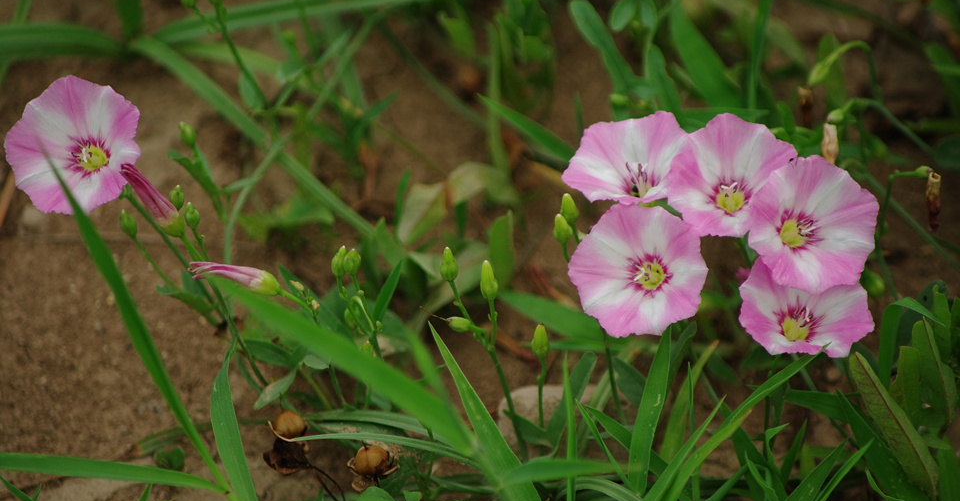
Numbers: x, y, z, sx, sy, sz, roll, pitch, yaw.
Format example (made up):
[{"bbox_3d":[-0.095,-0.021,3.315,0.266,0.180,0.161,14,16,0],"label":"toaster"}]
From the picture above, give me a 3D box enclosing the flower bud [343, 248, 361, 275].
[{"bbox_3d":[-0.023,0.002,1.120,0.003,0.005,0.003,7,23,0],"label":"flower bud"}]

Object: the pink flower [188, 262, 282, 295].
[{"bbox_3d":[-0.047,0.005,1.200,0.018,0.005,0.005,11,41,-9],"label":"pink flower"}]

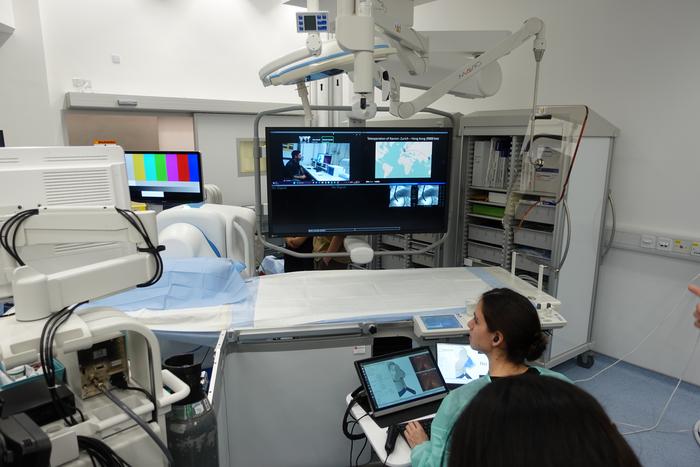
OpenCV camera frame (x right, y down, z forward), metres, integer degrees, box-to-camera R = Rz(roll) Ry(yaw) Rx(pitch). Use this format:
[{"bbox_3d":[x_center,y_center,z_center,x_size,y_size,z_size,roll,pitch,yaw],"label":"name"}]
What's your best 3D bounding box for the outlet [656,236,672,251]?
[{"bbox_3d":[2.282,0.074,3.386,0.015,0.088,0.095,-8,14,-35],"label":"outlet"}]

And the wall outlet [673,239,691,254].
[{"bbox_3d":[2.345,0.093,3.302,0.015,0.089,0.097,-8,14,-35],"label":"wall outlet"}]

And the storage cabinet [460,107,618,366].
[{"bbox_3d":[1.372,0.064,3.607,0.637,1.962,0.846,-8,14,-35],"label":"storage cabinet"}]

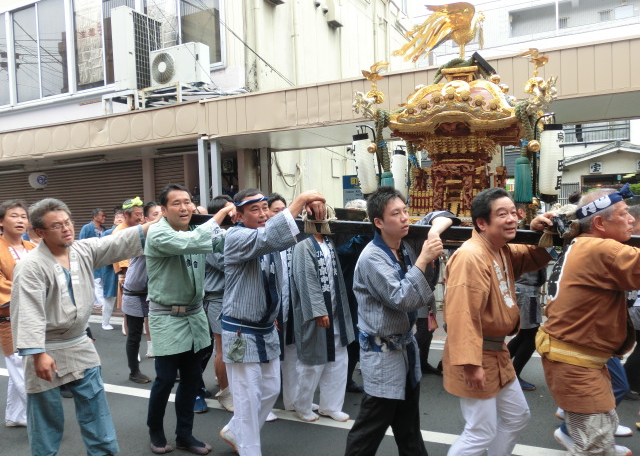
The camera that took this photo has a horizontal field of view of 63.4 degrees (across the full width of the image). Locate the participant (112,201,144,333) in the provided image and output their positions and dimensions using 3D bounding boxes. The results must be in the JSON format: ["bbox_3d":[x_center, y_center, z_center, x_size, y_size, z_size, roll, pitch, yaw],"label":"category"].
[{"bbox_3d":[-2.124,0.541,5.844,0.480,1.720,0.520,-1,2,25],"label":"participant"}]

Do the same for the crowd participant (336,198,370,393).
[{"bbox_3d":[0.276,0.561,4.368,0.450,1.620,0.500,-1,2,22],"label":"crowd participant"}]

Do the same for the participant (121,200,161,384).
[{"bbox_3d":[-1.629,0.589,4.728,0.480,1.660,0.500,-1,2,25],"label":"participant"}]

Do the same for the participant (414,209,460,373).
[{"bbox_3d":[1.019,0.515,4.790,0.450,1.640,0.500,-1,2,22],"label":"participant"}]

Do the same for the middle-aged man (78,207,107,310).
[{"bbox_3d":[-3.684,0.496,8.304,0.420,1.600,0.500,-1,2,25],"label":"middle-aged man"}]

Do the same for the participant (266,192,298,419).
[{"bbox_3d":[-0.313,0.569,3.871,0.450,1.670,0.520,-1,2,30],"label":"participant"}]

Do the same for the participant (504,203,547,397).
[{"bbox_3d":[1.702,0.520,4.263,0.500,1.620,0.500,-1,2,22],"label":"participant"}]

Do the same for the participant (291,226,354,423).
[{"bbox_3d":[0.018,0.607,3.771,0.380,1.580,0.500,0,2,42],"label":"participant"}]

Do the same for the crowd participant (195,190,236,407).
[{"bbox_3d":[-0.799,0.585,4.009,0.480,1.660,0.500,-1,2,15],"label":"crowd participant"}]

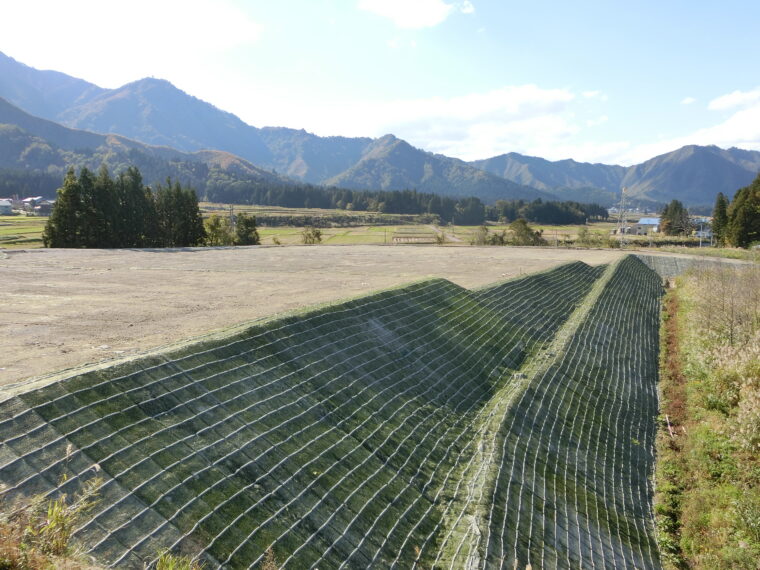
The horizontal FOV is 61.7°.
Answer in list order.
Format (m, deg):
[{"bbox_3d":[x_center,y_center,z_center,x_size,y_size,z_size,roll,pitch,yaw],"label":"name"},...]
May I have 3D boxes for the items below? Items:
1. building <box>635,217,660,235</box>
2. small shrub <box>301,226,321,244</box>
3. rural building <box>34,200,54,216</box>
[{"bbox_3d":[107.335,-23.630,255.000,11.000,7.400,8.000,4,9,24],"label":"building"},{"bbox_3d":[-13.125,-9.389,122.000,4.100,3.600,3.800,0,8,0],"label":"small shrub"},{"bbox_3d":[-173.371,-39.650,330.000,11.000,8.300,8.500,-3,8,-18],"label":"rural building"}]

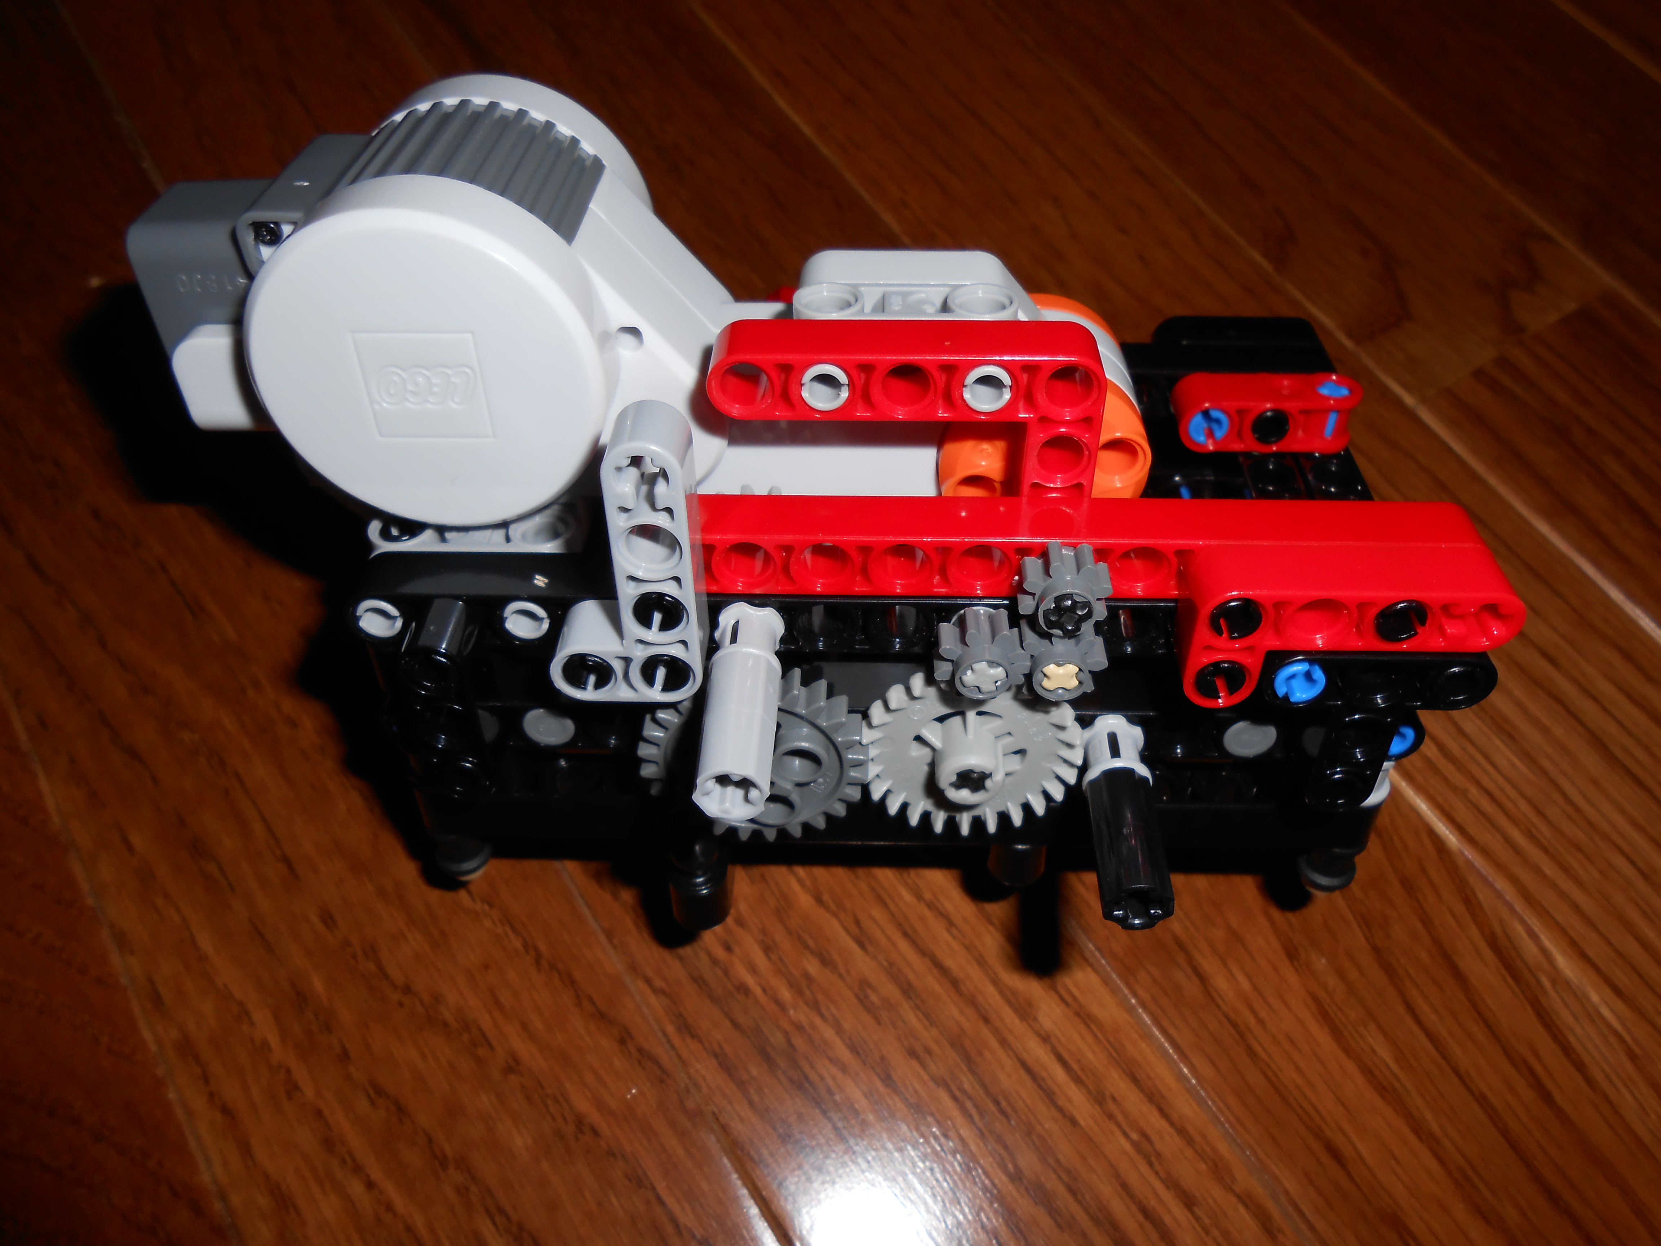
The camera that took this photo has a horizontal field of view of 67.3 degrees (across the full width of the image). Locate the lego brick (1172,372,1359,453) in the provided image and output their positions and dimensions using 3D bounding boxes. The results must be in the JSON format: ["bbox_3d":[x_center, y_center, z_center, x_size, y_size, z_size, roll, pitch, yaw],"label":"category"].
[{"bbox_3d":[0.057,-0.028,0.165,0.024,0.008,0.008,1,41,1],"label":"lego brick"}]

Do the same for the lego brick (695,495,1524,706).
[{"bbox_3d":[0.023,-0.003,0.130,0.087,0.015,0.016,1,41,1],"label":"lego brick"}]

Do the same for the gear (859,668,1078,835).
[{"bbox_3d":[0.016,0.015,0.140,0.025,0.025,0.008,1,41,1],"label":"gear"}]

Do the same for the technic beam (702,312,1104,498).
[{"bbox_3d":[0.008,-0.020,0.131,0.039,0.023,0.008,1,41,1],"label":"technic beam"}]

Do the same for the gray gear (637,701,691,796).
[{"bbox_3d":[-0.008,0.015,0.140,0.025,0.025,0.008,1,41,2],"label":"gray gear"}]

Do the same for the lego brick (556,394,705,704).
[{"bbox_3d":[-0.021,-0.007,0.123,0.015,0.031,0.008,1,41,1],"label":"lego brick"}]

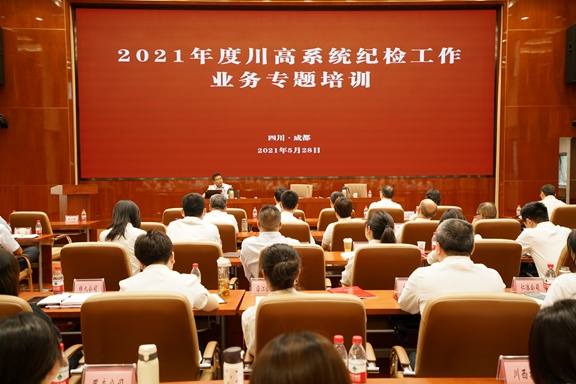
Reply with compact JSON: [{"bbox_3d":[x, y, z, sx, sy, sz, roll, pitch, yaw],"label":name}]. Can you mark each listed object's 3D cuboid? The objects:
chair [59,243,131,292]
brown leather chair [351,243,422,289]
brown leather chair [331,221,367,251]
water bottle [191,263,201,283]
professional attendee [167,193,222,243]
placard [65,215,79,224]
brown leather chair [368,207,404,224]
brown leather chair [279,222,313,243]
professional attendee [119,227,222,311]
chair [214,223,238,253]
[{"bbox_3d":[-1.430,0.858,4.461,0.640,0.980,0.630,0,2,0],"label":"chair"},{"bbox_3d":[0.666,0.821,4.050,0.600,0.970,0.620,0,3,-1],"label":"brown leather chair"},{"bbox_3d":[0.690,0.786,6.110,0.640,0.980,0.630,0,2,0],"label":"brown leather chair"},{"bbox_3d":[-0.560,0.516,3.400,0.065,0.168,0.065,0,3,-1],"label":"water bottle"},{"bbox_3d":[-0.705,0.665,4.310,0.500,1.280,0.720,0,3,-1],"label":"professional attendee"},{"bbox_3d":[-2.701,0.353,6.987,0.180,0.095,0.075,0,3,-1],"label":"placard"},{"bbox_3d":[1.212,0.662,7.180,0.600,0.970,0.620,0,3,-1],"label":"brown leather chair"},{"bbox_3d":[-0.017,0.740,5.481,0.620,0.970,0.620,0,3,-1],"label":"brown leather chair"},{"bbox_3d":[-0.600,0.792,2.967,0.510,1.240,0.750,0,2,3],"label":"professional attendee"},{"bbox_3d":[-0.684,0.761,5.446,0.600,0.970,0.620,0,3,-1],"label":"chair"}]

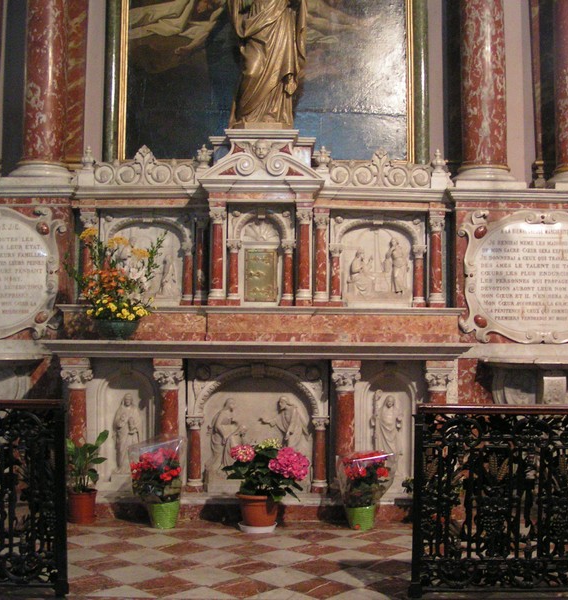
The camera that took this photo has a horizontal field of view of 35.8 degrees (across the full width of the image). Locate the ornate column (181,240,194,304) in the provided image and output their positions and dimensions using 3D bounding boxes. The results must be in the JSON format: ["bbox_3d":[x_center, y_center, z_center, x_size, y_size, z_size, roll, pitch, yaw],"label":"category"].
[{"bbox_3d":[-0.603,-0.172,5.487,0.087,0.399,0.085,0,-3,0],"label":"ornate column"}]

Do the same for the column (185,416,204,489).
[{"bbox_3d":[-0.521,0.906,5.166,0.106,0.438,0.105,1,-2,0],"label":"column"}]

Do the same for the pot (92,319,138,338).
[{"bbox_3d":[-0.978,0.160,5.099,0.267,0.139,0.260,1,-2,0],"label":"pot"}]

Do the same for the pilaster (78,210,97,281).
[{"bbox_3d":[-1.225,-0.270,5.474,0.112,0.599,0.112,0,-3,0],"label":"pilaster"}]

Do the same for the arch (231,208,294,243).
[{"bbox_3d":[-0.132,-0.464,5.395,0.399,0.222,0.120,1,-2,0],"label":"arch"}]

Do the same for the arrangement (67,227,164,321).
[{"bbox_3d":[-1.016,-0.157,5.298,0.575,0.560,0.400,1,-3,0],"label":"arrangement"}]

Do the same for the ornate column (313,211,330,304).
[{"bbox_3d":[0.247,-0.273,5.709,0.111,0.620,0.105,1,-3,0],"label":"ornate column"}]

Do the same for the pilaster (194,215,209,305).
[{"bbox_3d":[-0.537,-0.270,5.712,0.104,0.601,0.100,1,-3,0],"label":"pilaster"}]

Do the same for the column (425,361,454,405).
[{"bbox_3d":[0.899,0.742,5.062,0.179,0.788,0.180,1,-2,0],"label":"column"}]

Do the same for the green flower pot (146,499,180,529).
[{"bbox_3d":[-0.661,1.173,4.834,0.168,0.152,0.165,1,-3,0],"label":"green flower pot"}]

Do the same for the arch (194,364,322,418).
[{"bbox_3d":[-0.146,0.524,5.032,0.736,0.310,0.100,0,-3,0],"label":"arch"}]

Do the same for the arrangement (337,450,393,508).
[{"bbox_3d":[0.439,0.979,4.792,0.306,0.314,0.270,1,-2,0],"label":"arrangement"}]

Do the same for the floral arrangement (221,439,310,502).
[{"bbox_3d":[-0.096,0.930,4.792,0.465,0.335,0.420,1,-3,0],"label":"floral arrangement"}]

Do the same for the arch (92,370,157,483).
[{"bbox_3d":[-0.945,0.744,5.204,0.403,0.695,0.160,1,-2,0],"label":"arch"}]

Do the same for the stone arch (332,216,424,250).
[{"bbox_3d":[0.591,-0.416,5.492,0.573,0.212,0.090,0,-3,0],"label":"stone arch"}]

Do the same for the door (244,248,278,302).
[{"bbox_3d":[-0.139,-0.151,5.413,0.209,0.332,0.035,0,-3,0],"label":"door"}]

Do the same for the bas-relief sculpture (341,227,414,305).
[{"bbox_3d":[0.587,-0.217,5.513,0.438,0.488,0.070,0,-3,0],"label":"bas-relief sculpture"}]

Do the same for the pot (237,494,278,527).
[{"bbox_3d":[-0.144,1.151,4.782,0.225,0.183,0.225,1,-3,0],"label":"pot"}]

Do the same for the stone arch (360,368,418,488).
[{"bbox_3d":[0.619,0.764,5.225,0.351,0.733,0.130,1,-3,0],"label":"stone arch"}]

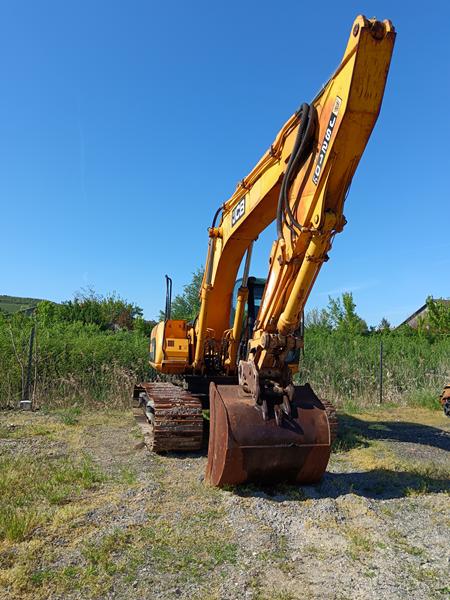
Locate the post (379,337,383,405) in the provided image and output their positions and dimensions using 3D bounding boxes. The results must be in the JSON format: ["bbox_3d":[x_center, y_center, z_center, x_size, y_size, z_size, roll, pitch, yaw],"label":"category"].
[{"bbox_3d":[4.946,2.277,14.800,0.060,2.050,0.060,3,-6,-16],"label":"post"}]

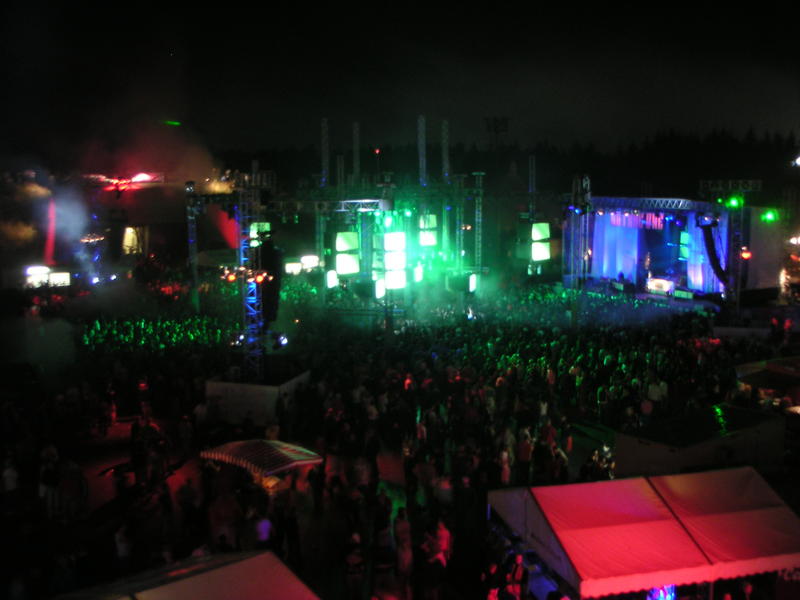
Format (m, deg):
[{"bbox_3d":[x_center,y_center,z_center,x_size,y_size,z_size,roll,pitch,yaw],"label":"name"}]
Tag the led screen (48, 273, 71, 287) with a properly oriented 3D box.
[{"bbox_3d":[-30.567,-1.790,79.000,1.900,1.350,0.200,-4,7,-22],"label":"led screen"}]

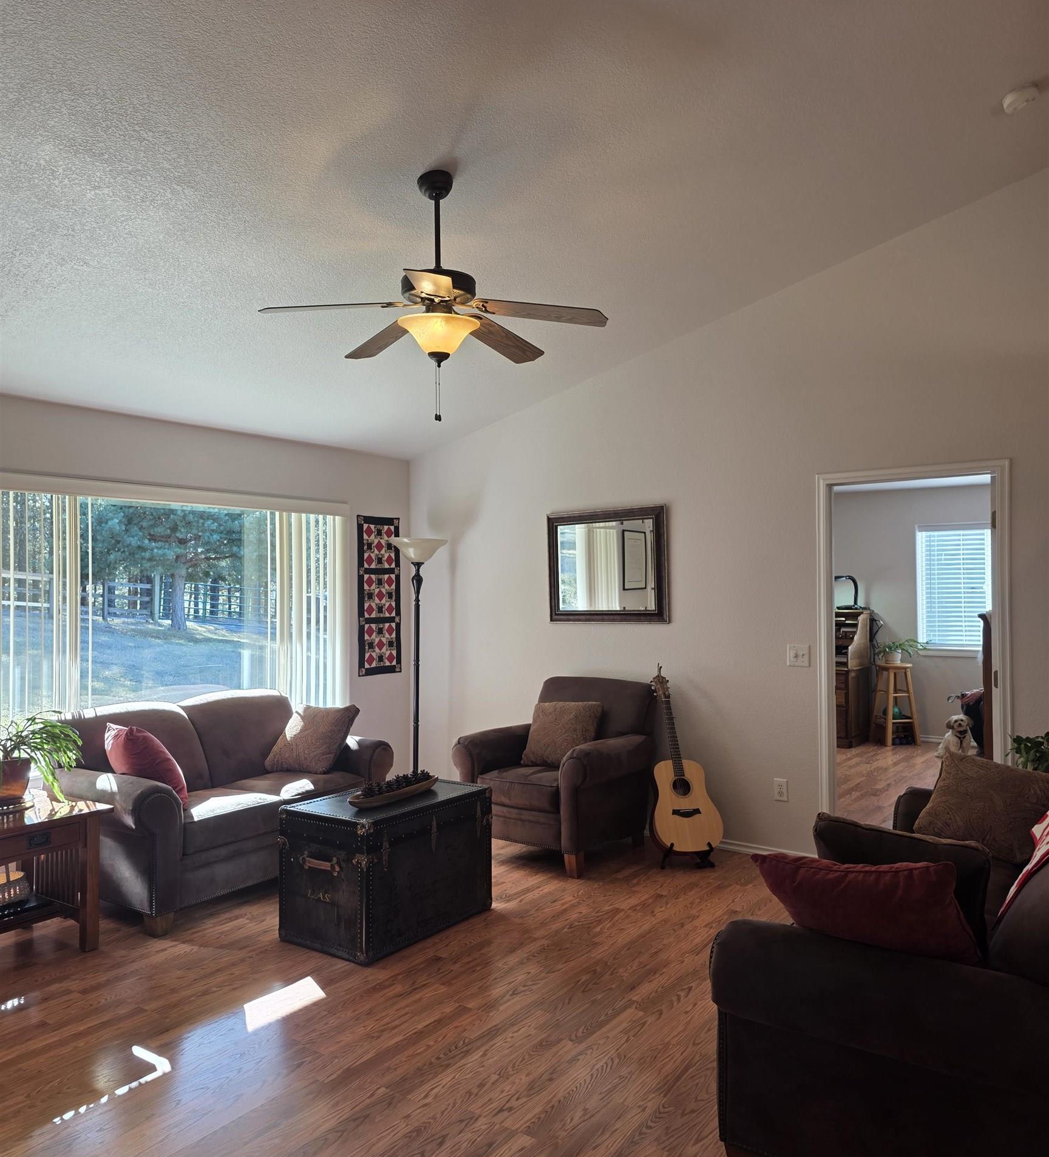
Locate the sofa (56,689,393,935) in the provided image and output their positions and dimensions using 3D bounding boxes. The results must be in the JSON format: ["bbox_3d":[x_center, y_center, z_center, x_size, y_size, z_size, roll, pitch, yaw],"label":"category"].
[{"bbox_3d":[-1.568,1.083,4.827,0.920,0.945,1.570,-1,-2,34],"label":"sofa"}]

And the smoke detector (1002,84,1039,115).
[{"bbox_3d":[1.980,-1.917,3.714,0.130,0.045,0.130,-18,-12,36],"label":"smoke detector"}]

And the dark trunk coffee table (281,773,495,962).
[{"bbox_3d":[-0.596,1.253,4.142,0.512,0.562,0.813,-1,-2,35],"label":"dark trunk coffee table"}]

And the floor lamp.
[{"bbox_3d":[-0.705,0.661,6.106,0.370,1.833,0.370,0,-1,0],"label":"floor lamp"}]

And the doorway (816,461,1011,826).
[{"bbox_3d":[1.976,0.485,4.725,0.933,2.092,0.130,-1,-2,38],"label":"doorway"}]

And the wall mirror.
[{"bbox_3d":[0.512,-0.072,5.780,0.867,0.705,0.040,-1,-2,38],"label":"wall mirror"}]

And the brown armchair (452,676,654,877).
[{"bbox_3d":[0.218,1.081,5.347,0.930,0.955,0.860,-1,-2,39],"label":"brown armchair"}]

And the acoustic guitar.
[{"bbox_3d":[0.858,1.014,5.231,0.400,1.040,0.125,-5,-19,-5],"label":"acoustic guitar"}]

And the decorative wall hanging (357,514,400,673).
[{"bbox_3d":[-1.018,0.123,6.603,0.020,1.120,0.412,-1,-2,38],"label":"decorative wall hanging"}]

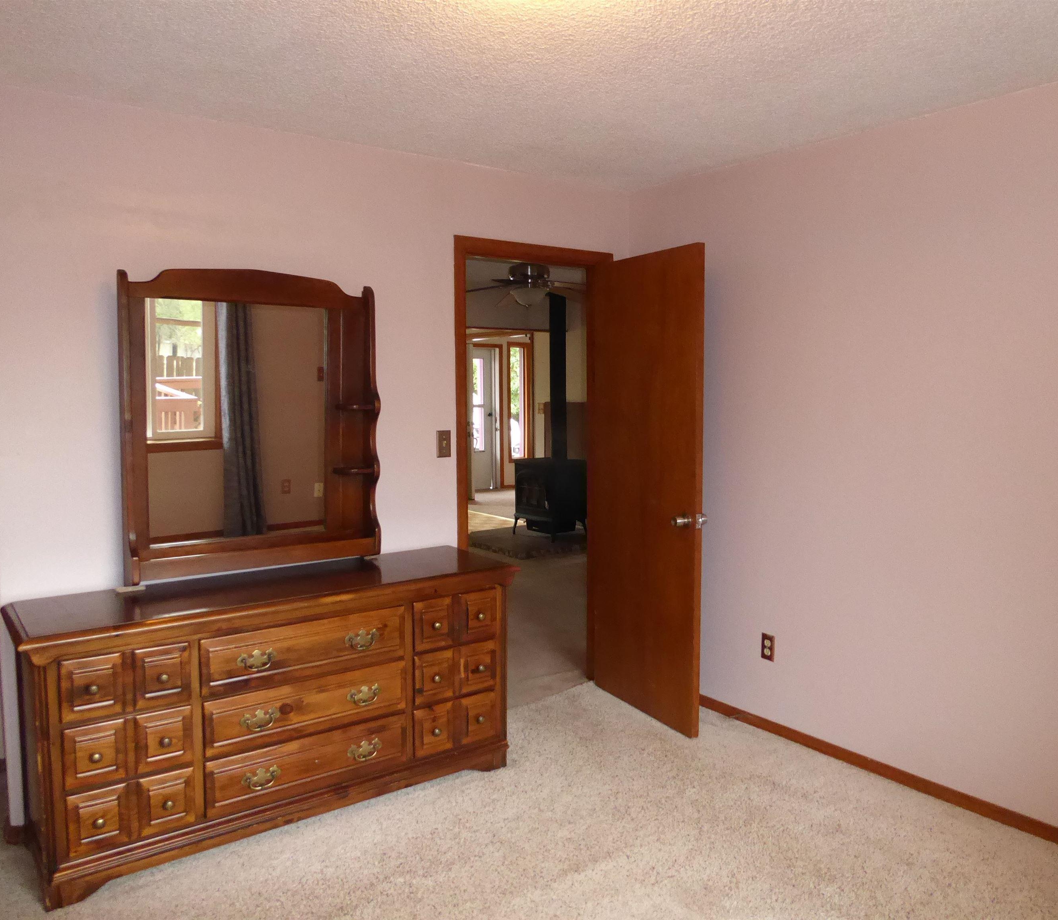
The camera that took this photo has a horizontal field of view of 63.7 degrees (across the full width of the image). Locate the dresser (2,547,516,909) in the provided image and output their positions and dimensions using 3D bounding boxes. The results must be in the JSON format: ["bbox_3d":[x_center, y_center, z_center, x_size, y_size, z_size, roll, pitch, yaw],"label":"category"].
[{"bbox_3d":[-0.855,0.831,3.025,1.655,0.806,0.490,-4,7,-34],"label":"dresser"}]

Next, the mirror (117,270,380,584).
[{"bbox_3d":[-0.987,-0.142,3.114,0.900,1.065,0.115,-4,7,-34],"label":"mirror"}]

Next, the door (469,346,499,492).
[{"bbox_3d":[-0.826,-0.560,11.669,0.880,1.950,0.060,-5,7,-38],"label":"door"}]

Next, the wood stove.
[{"bbox_3d":[0.222,-0.401,7.704,0.550,2.195,0.600,-5,7,-38],"label":"wood stove"}]

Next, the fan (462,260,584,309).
[{"bbox_3d":[0.003,-1.285,5.994,1.250,0.420,1.250,-5,7,-38],"label":"fan"}]

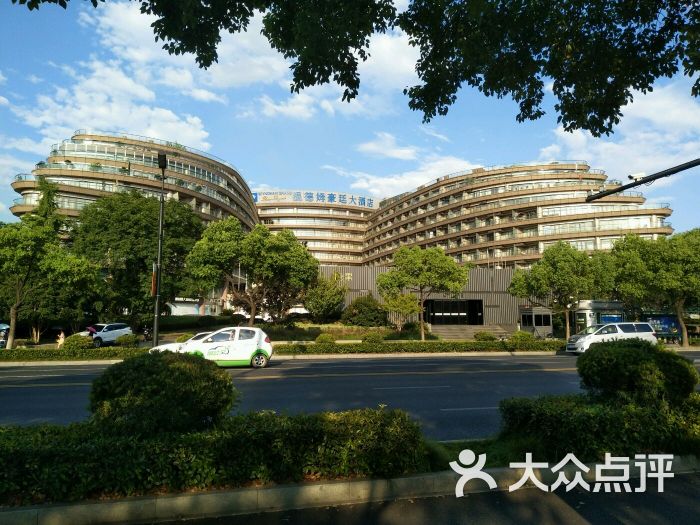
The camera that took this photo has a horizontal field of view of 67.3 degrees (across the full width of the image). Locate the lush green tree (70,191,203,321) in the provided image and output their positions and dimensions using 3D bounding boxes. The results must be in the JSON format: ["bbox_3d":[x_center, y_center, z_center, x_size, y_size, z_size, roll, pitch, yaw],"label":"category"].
[{"bbox_3d":[-19.244,-0.327,47.392,10.943,12.630,10.500,0,-7,0],"label":"lush green tree"}]

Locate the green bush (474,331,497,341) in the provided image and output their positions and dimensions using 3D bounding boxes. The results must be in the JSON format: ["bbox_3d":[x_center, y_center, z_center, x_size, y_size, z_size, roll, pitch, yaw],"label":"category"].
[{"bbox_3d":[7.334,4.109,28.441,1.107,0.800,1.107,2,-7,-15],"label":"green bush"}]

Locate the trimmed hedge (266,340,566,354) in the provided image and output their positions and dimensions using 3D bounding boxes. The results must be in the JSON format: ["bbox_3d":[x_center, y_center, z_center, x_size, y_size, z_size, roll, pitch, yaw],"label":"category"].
[{"bbox_3d":[3.935,4.494,27.846,15.834,0.580,1.200,2,-7,-12],"label":"trimmed hedge"}]

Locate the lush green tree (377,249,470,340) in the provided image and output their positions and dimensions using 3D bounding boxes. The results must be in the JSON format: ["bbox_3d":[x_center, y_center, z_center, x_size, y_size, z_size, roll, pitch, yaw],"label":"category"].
[{"bbox_3d":[4.233,2.065,30.949,5.269,6.074,5.160,0,-7,0],"label":"lush green tree"}]

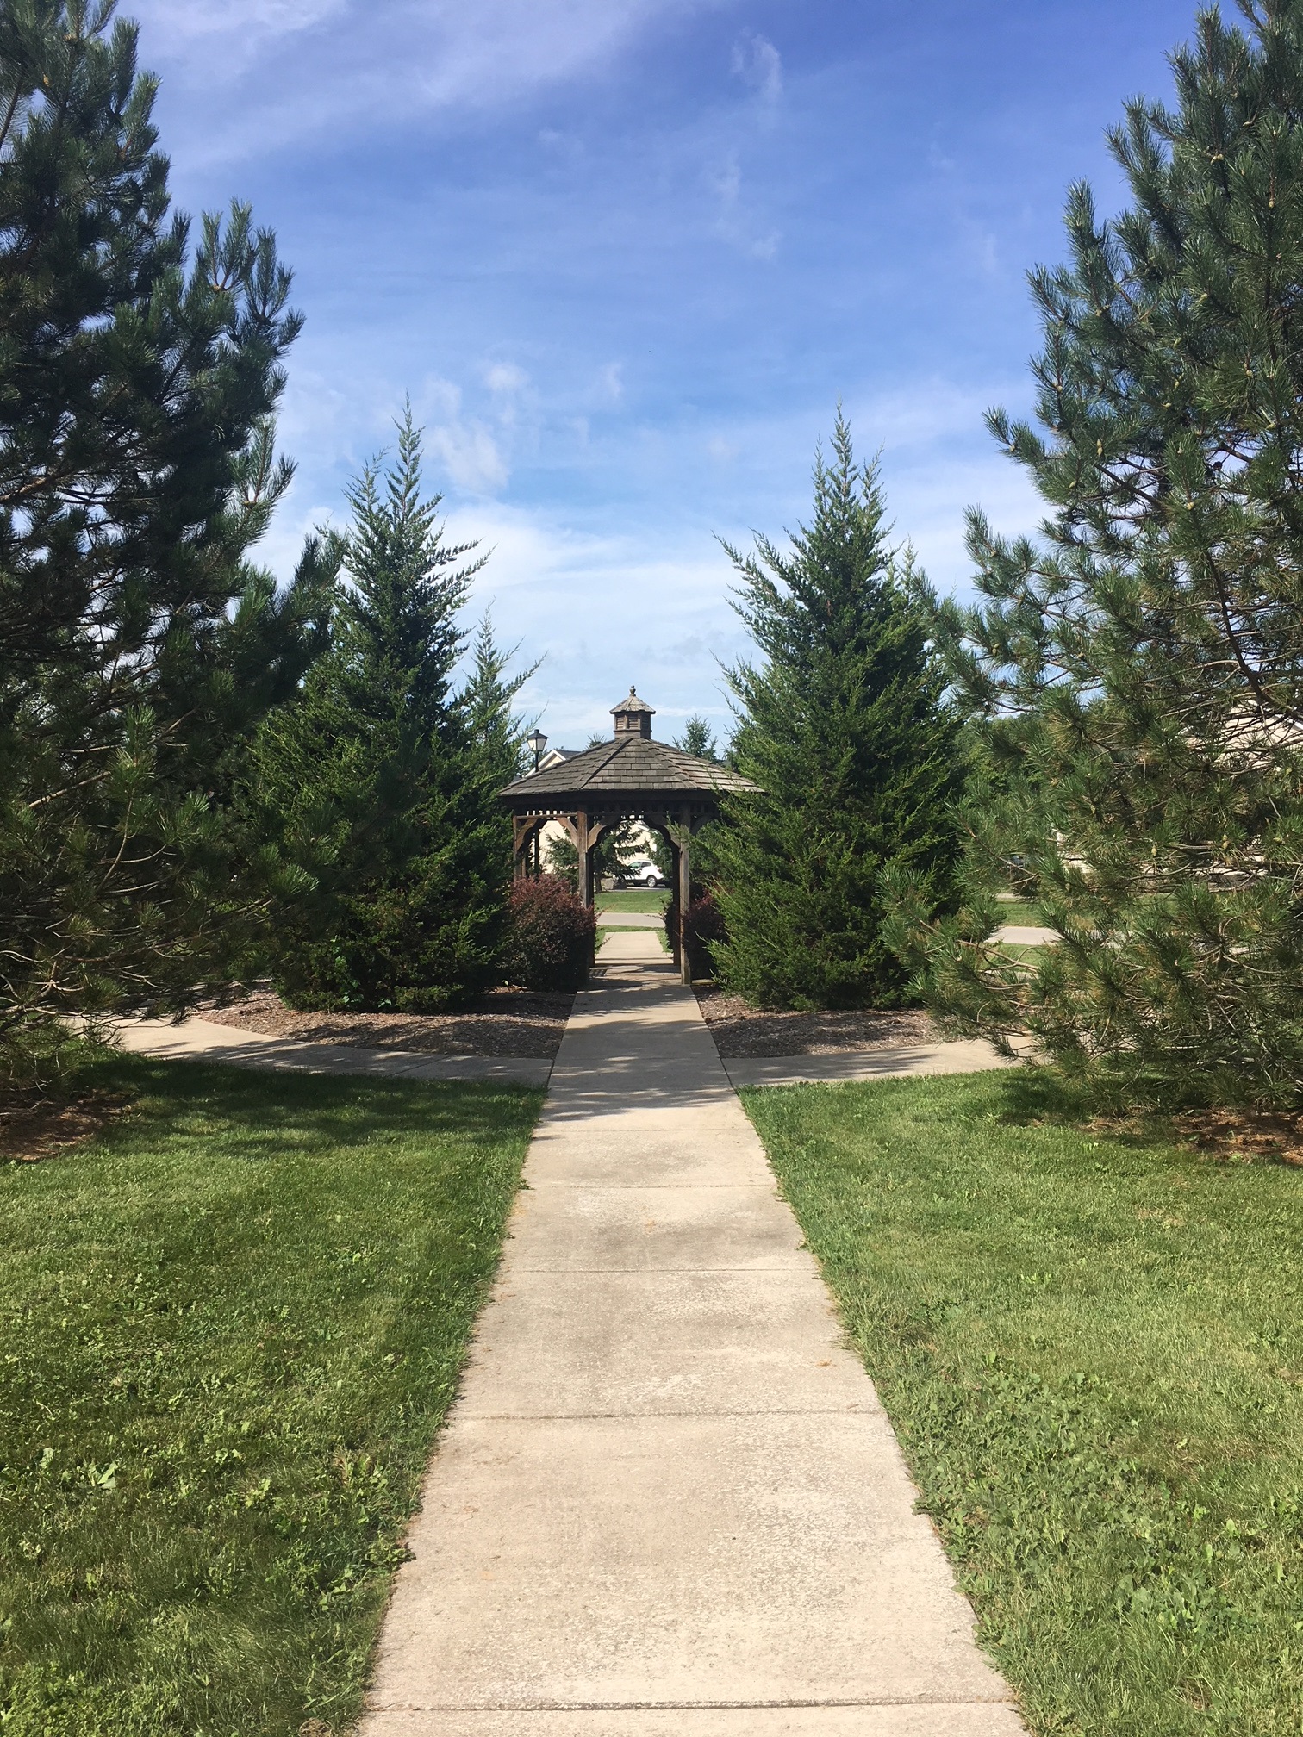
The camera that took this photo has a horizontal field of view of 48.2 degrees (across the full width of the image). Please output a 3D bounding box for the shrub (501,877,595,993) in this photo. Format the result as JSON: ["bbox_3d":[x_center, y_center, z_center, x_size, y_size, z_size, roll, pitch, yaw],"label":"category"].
[{"bbox_3d":[-1.157,0.690,15.800,1.120,1.200,1.100,0,1,-1],"label":"shrub"}]

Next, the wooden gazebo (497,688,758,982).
[{"bbox_3d":[-0.215,-0.455,17.300,3.080,3.420,3.080,0,1,-1],"label":"wooden gazebo"}]

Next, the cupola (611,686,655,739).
[{"bbox_3d":[-0.215,-1.850,17.300,0.530,0.635,0.530,0,1,-1],"label":"cupola"}]

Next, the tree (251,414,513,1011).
[{"bbox_3d":[-2.740,-1.690,14.750,2.750,6.000,2.700,0,1,-1],"label":"tree"}]

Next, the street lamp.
[{"bbox_3d":[-2.210,-0.520,28.000,0.400,4.300,0.400,0,1,-1],"label":"street lamp"}]

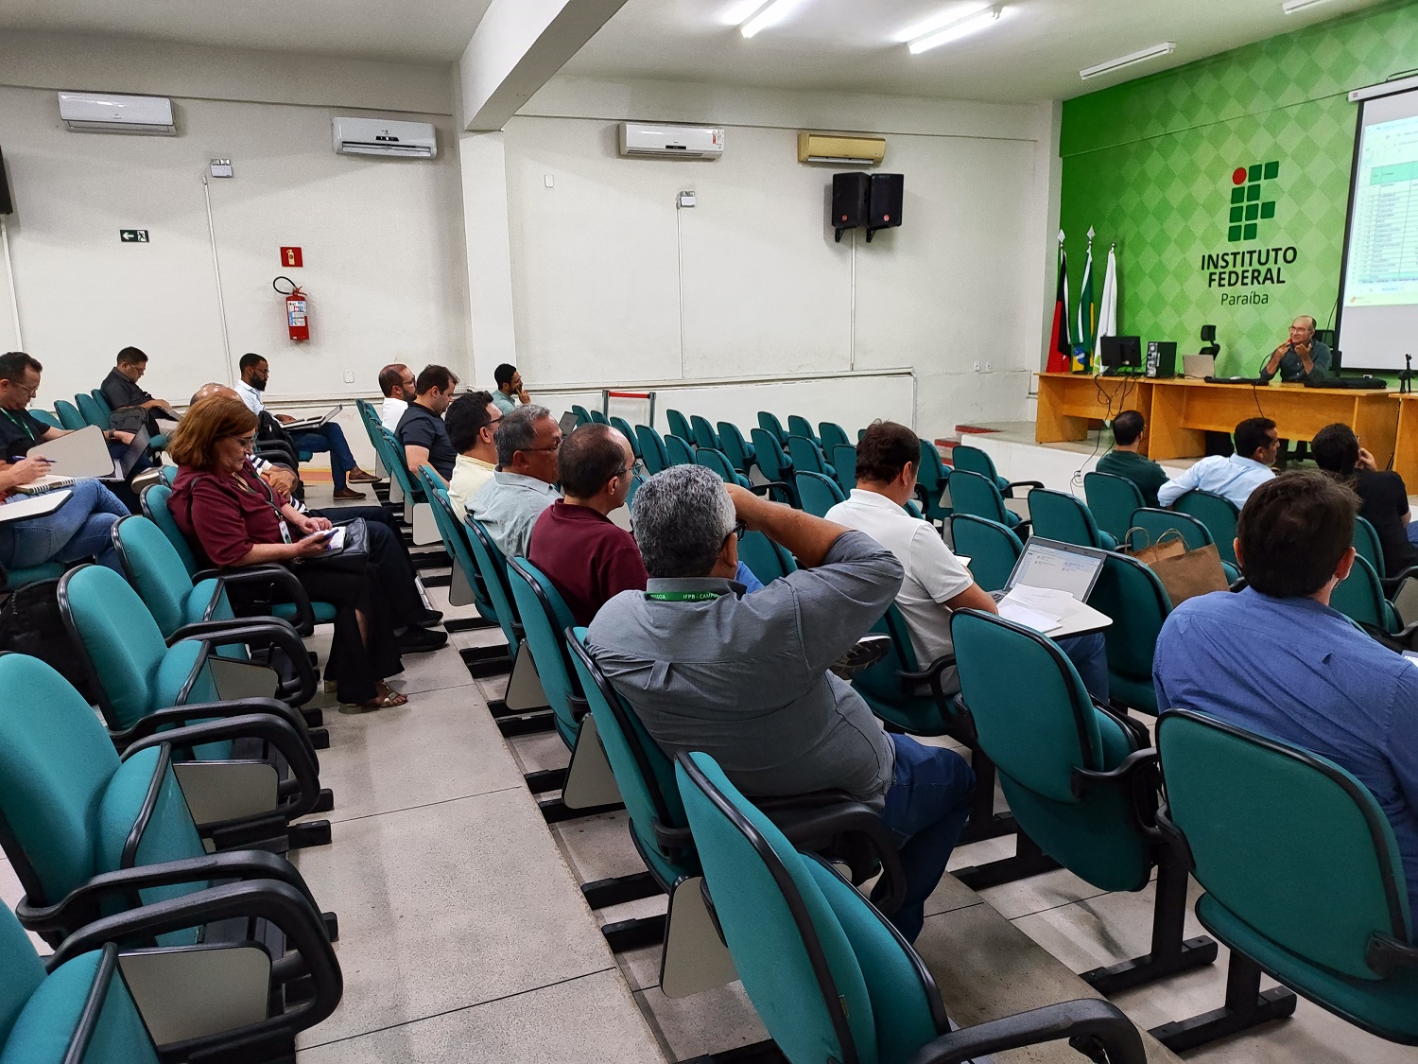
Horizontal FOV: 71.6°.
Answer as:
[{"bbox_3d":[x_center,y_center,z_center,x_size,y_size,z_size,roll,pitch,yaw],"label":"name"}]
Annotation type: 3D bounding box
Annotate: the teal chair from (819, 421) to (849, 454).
[{"bbox_3d":[1.341,-0.589,9.192,0.540,0.841,0.610,-6,13,-22],"label":"teal chair"}]

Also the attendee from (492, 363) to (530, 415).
[{"bbox_3d":[-1.508,-0.888,8.806,0.900,1.237,0.520,-6,13,-22],"label":"attendee"}]

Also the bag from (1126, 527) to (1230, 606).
[{"bbox_3d":[1.735,0.209,3.669,0.330,0.440,0.170,-6,13,-21],"label":"bag"}]

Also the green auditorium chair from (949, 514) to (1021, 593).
[{"bbox_3d":[1.379,0.366,4.302,0.550,0.920,0.650,-6,13,-22],"label":"green auditorium chair"}]

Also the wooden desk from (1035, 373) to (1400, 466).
[{"bbox_3d":[4.675,-1.064,9.419,0.780,0.760,3.760,-6,13,-22],"label":"wooden desk"}]

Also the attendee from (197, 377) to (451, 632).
[{"bbox_3d":[-1.757,-0.063,4.423,1.000,1.240,0.580,-6,13,-22],"label":"attendee"}]

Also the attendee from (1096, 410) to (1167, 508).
[{"bbox_3d":[2.892,-0.149,6.203,0.880,1.280,0.560,-6,13,-22],"label":"attendee"}]

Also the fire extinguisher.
[{"bbox_3d":[-4.288,-2.288,10.105,0.290,0.650,0.180,-6,13,-22],"label":"fire extinguisher"}]

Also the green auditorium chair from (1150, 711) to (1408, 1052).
[{"bbox_3d":[1.203,0.743,1.906,0.570,0.870,0.620,-6,12,-20],"label":"green auditorium chair"}]

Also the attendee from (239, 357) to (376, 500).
[{"bbox_3d":[-3.287,-0.863,8.109,1.030,1.218,0.520,-6,13,-22],"label":"attendee"}]

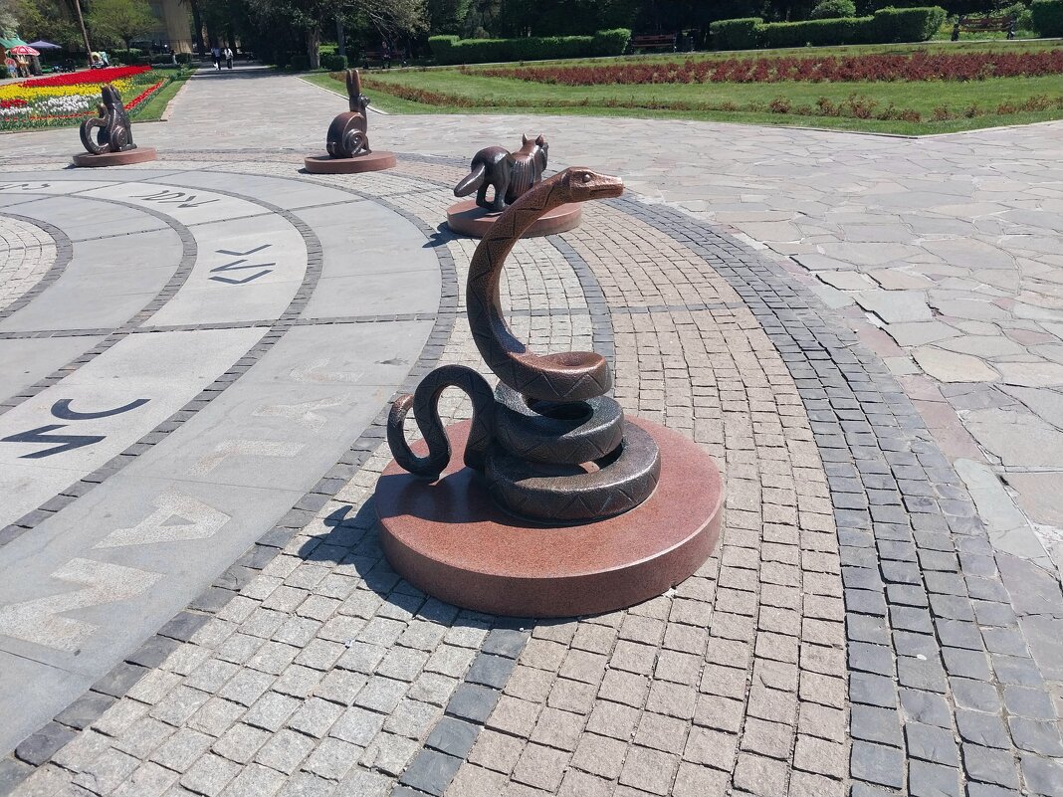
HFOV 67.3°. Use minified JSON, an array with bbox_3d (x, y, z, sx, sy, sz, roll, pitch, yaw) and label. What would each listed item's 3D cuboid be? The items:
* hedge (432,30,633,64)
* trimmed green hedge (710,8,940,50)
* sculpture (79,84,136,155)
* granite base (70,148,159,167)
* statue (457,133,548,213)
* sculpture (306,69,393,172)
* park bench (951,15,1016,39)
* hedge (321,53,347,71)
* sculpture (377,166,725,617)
[{"bbox_3d":[-0.127,-18.602,42.234,10.160,1.280,1.300,2,25,10],"label":"hedge"},{"bbox_3d":[13.274,-17.011,36.911,9.901,1.300,1.350,16,31,35],"label":"trimmed green hedge"},{"bbox_3d":[-6.038,-3.960,11.285,0.370,0.885,0.660,6,26,18],"label":"sculpture"},{"bbox_3d":[-5.986,-3.498,11.498,1.084,0.135,1.084,4,26,15],"label":"granite base"},{"bbox_3d":[-0.222,-1.827,6.455,0.700,0.540,0.360,-15,27,-24],"label":"statue"},{"bbox_3d":[-2.252,-3.397,9.699,1.084,1.130,1.084,19,32,38],"label":"sculpture"},{"bbox_3d":[18.397,-15.003,32.318,0.650,0.900,2.212,-22,31,-36],"label":"park bench"},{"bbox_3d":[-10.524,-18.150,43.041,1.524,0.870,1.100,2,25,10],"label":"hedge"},{"bbox_3d":[0.034,-0.133,2.394,1.084,1.100,1.084,3,25,13],"label":"sculpture"}]

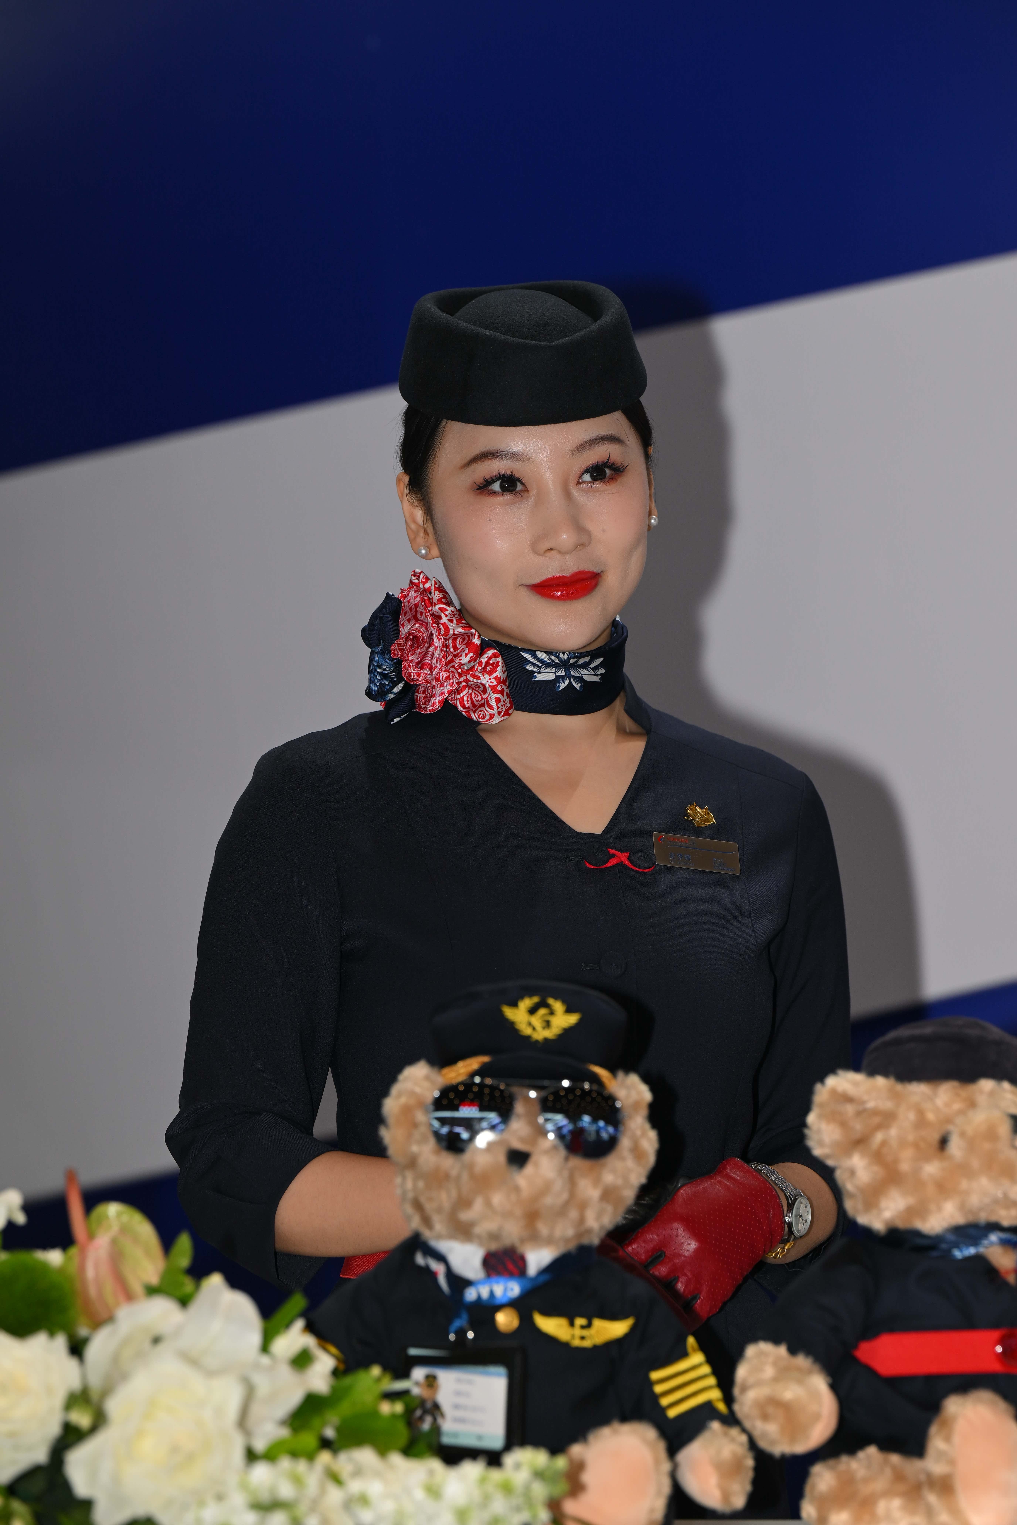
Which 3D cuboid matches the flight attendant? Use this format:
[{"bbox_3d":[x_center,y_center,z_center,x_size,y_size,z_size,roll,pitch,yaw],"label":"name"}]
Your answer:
[{"bbox_3d":[0.010,0.560,4.380,0.460,1.740,0.350,-1,3,-24],"label":"flight attendant"}]

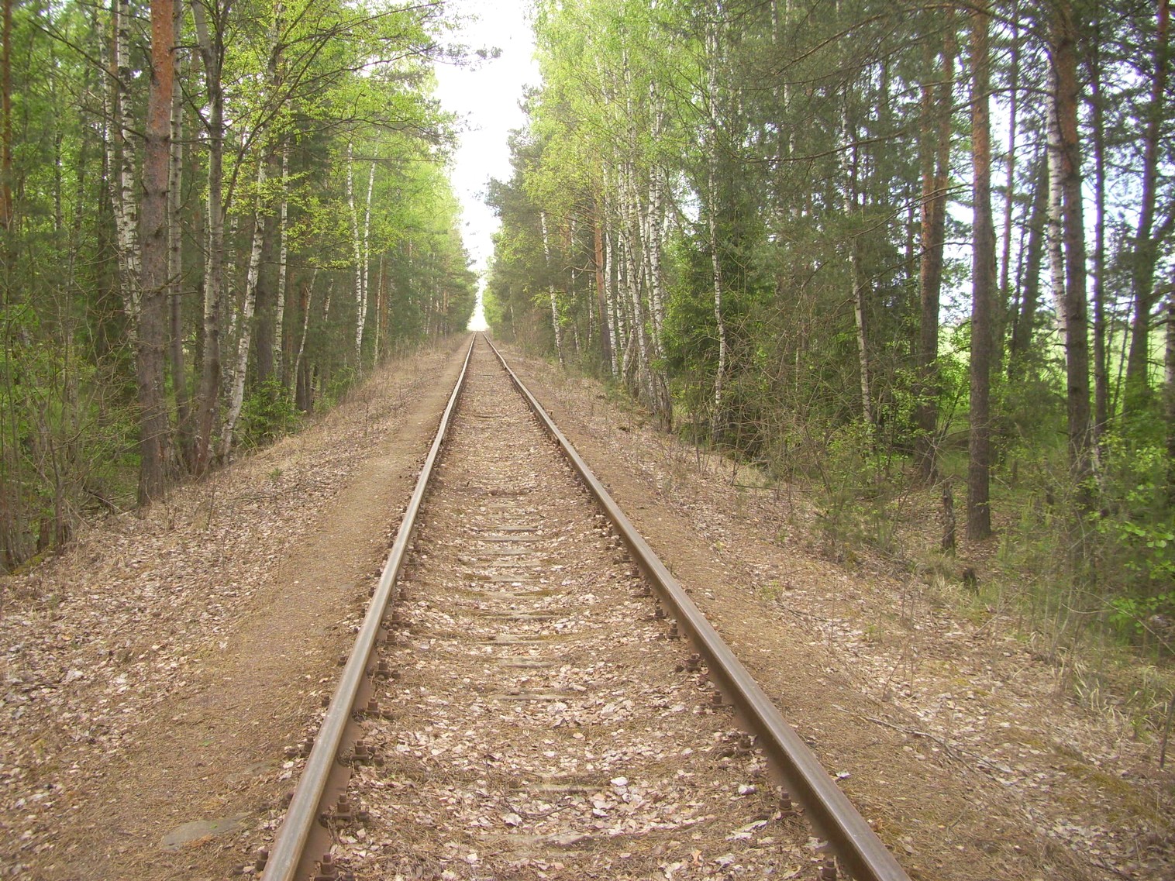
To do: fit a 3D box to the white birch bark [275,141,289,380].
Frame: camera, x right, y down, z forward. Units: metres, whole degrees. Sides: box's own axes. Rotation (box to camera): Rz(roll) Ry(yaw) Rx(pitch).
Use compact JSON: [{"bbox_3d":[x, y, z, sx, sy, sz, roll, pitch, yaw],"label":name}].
[{"bbox_3d":[-7.723,-4.534,29.199,0.190,5.980,0.180,3,6,0],"label":"white birch bark"}]

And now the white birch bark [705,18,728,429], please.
[{"bbox_3d":[2.813,-4.694,25.165,0.270,8.470,0.220,-1,6,0],"label":"white birch bark"}]

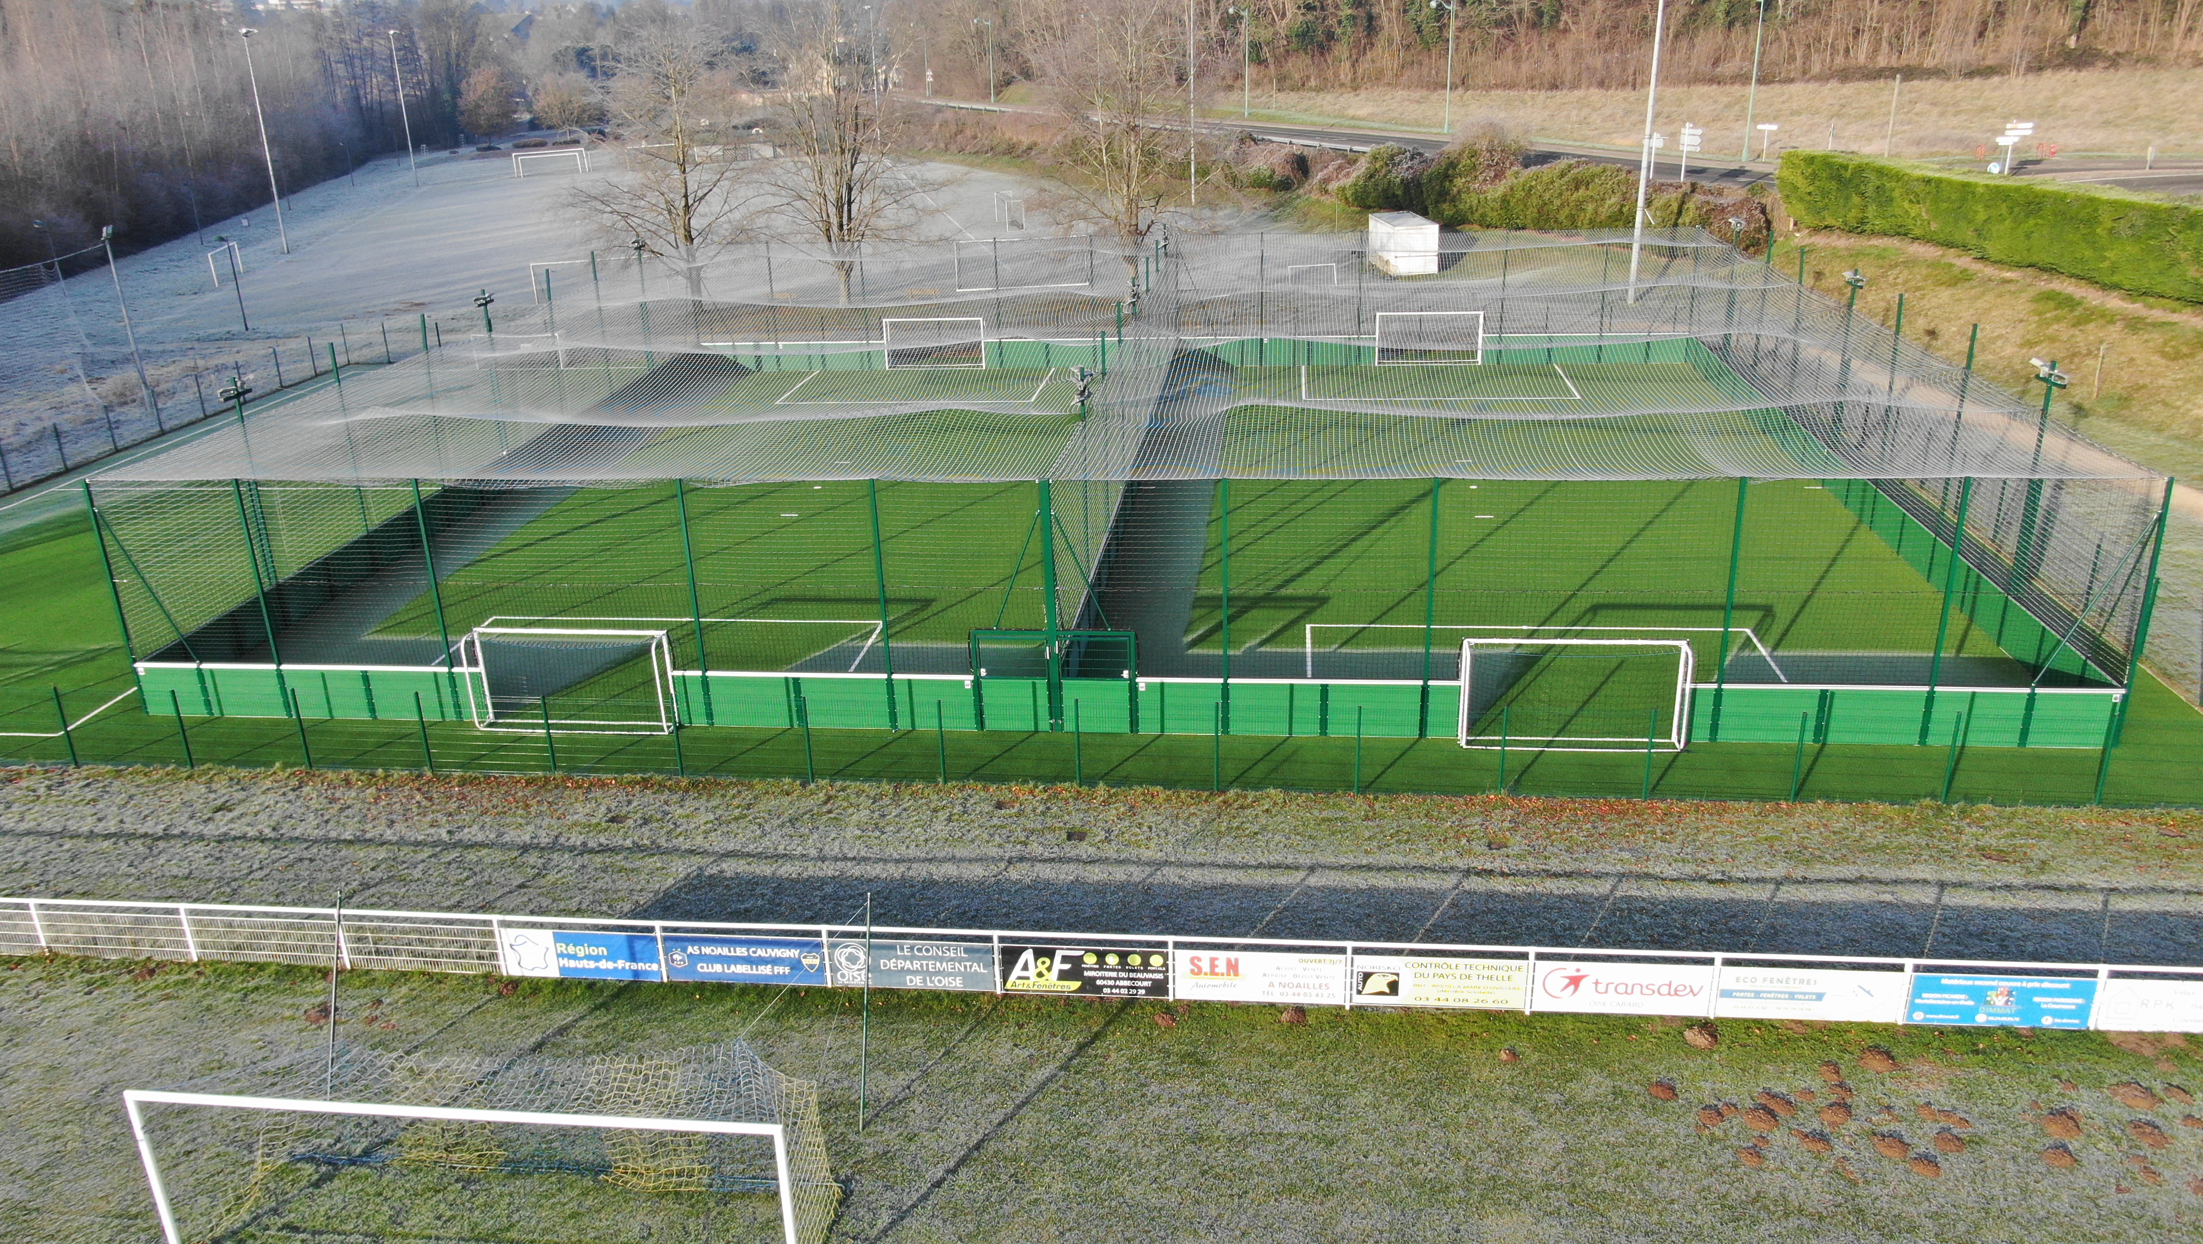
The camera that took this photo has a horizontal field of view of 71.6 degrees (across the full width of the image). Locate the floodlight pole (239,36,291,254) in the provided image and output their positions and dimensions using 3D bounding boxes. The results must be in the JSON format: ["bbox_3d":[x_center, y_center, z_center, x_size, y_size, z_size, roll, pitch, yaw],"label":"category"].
[{"bbox_3d":[-56.816,-32.712,104.672,1.200,14.564,1.400,-7,22,-12],"label":"floodlight pole"}]

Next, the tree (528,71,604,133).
[{"bbox_3d":[-72.261,-69.293,205.094,9.600,8.900,9.600,1,22,7],"label":"tree"}]

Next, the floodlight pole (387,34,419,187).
[{"bbox_3d":[-65.081,-48.095,143.489,1.000,13.940,0.900,-6,21,-10],"label":"floodlight pole"}]

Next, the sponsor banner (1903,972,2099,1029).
[{"bbox_3d":[11.981,5.050,20.355,2.360,0.780,0.050,1,22,7],"label":"sponsor banner"}]

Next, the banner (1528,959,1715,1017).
[{"bbox_3d":[7.284,5.145,21.409,2.470,0.820,0.050,1,21,6],"label":"banner"}]

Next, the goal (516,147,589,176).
[{"bbox_3d":[-58.675,-49.178,162.937,7.500,2.480,1.800,-8,22,-15],"label":"goal"}]

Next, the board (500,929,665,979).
[{"bbox_3d":[-7.769,4.996,22.874,2.420,0.800,0.040,0,22,7],"label":"board"}]

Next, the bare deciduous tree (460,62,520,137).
[{"bbox_3d":[-81.877,-69.115,204.116,8.200,10.738,8.200,-2,22,0],"label":"bare deciduous tree"}]

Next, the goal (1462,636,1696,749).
[{"bbox_3d":[9.086,1.435,29.387,4.160,2.080,0.550,1,22,7],"label":"goal"}]

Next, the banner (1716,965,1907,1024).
[{"bbox_3d":[9.689,5.119,20.890,2.460,0.790,0.040,0,22,7],"label":"banner"}]

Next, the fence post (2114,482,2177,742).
[{"bbox_3d":[19.014,-0.157,27.860,0.140,5.280,0.140,1,22,7],"label":"fence post"}]

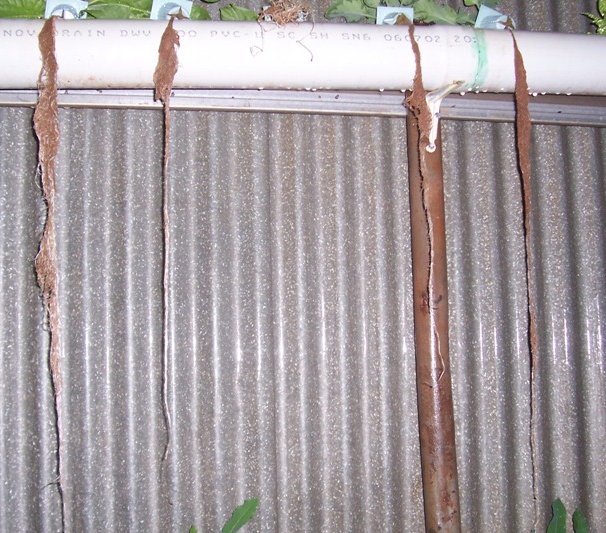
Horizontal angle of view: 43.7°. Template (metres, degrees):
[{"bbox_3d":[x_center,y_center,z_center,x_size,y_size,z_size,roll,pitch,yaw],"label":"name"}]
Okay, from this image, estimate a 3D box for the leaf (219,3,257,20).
[{"bbox_3d":[-0.114,-0.448,1.335,0.068,0.036,0.042,-1,-4,-3],"label":"leaf"}]

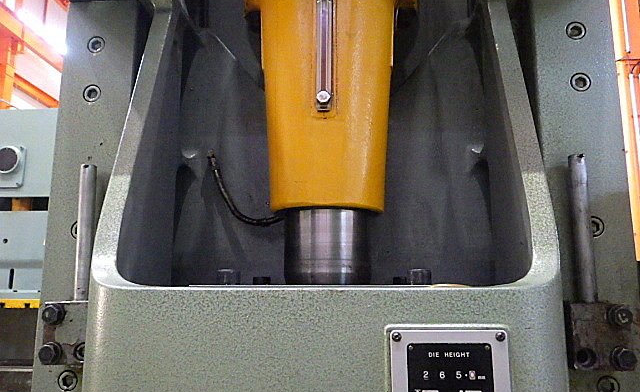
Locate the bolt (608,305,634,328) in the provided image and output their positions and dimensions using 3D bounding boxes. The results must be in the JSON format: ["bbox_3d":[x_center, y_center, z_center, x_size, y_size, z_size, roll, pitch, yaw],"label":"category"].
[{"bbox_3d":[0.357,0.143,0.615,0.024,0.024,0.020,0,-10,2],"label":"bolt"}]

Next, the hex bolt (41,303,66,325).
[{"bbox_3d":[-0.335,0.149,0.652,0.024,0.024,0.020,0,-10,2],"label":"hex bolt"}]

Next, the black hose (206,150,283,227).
[{"bbox_3d":[-0.116,-0.012,0.808,0.112,0.112,0.050,-1,-10,3],"label":"black hose"}]

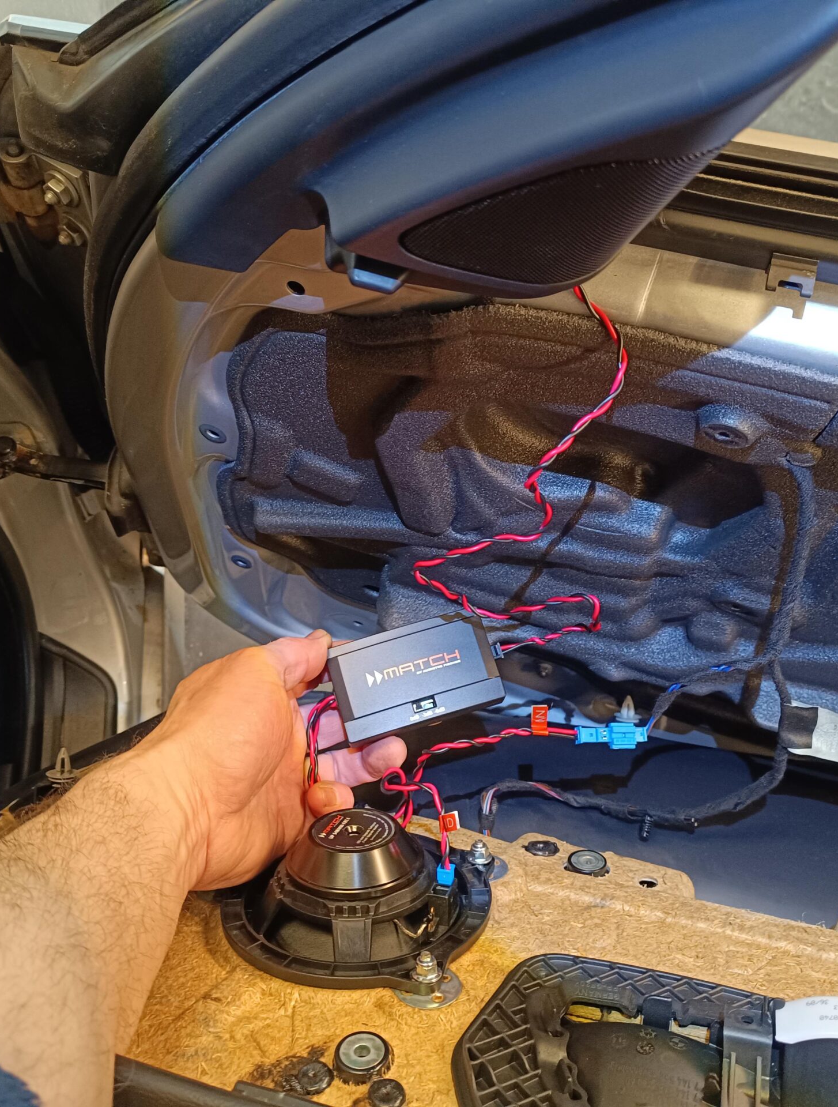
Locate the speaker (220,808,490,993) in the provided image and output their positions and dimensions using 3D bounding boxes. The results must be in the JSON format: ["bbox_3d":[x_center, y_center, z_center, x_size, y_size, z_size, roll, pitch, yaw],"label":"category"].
[{"bbox_3d":[-0.027,0.143,0.455,0.124,0.044,0.128,0,13,0],"label":"speaker"}]

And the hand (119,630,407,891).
[{"bbox_3d":[-0.064,0.083,0.420,0.078,0.095,0.135,20,15,36],"label":"hand"}]

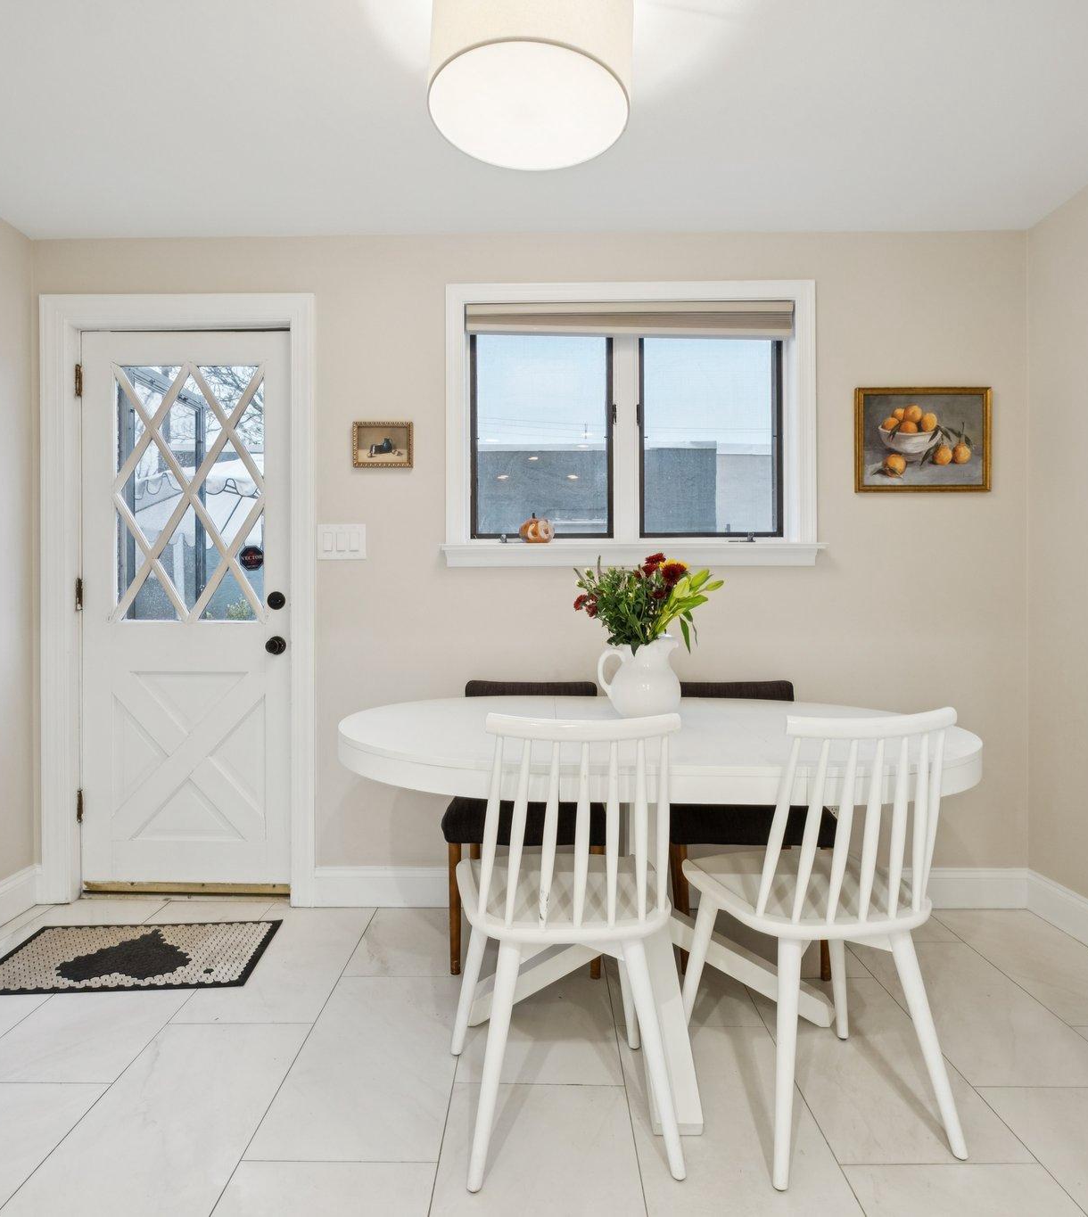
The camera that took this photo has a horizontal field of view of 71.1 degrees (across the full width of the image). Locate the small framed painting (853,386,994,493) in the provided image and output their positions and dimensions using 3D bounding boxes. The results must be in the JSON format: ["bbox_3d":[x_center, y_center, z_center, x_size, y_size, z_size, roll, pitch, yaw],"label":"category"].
[{"bbox_3d":[1.288,-0.571,2.594,0.463,0.361,0.025,0,1,1],"label":"small framed painting"}]

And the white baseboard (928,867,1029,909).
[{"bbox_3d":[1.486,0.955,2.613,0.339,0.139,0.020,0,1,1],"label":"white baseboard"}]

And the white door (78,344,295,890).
[{"bbox_3d":[-1.270,0.014,2.744,0.750,2.021,0.045,0,1,1],"label":"white door"}]

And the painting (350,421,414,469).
[{"bbox_3d":[-0.551,-0.560,2.623,0.208,0.162,0.020,0,1,1],"label":"painting"}]

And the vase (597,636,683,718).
[{"bbox_3d":[0.267,0.190,2.109,0.235,0.222,0.190,0,1,-1],"label":"vase"}]

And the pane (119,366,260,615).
[{"bbox_3d":[-1.262,-0.416,2.737,0.526,0.925,0.032,0,1,1],"label":"pane"}]

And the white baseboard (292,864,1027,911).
[{"bbox_3d":[0.403,0.959,2.629,2.501,0.137,0.020,0,1,1],"label":"white baseboard"}]

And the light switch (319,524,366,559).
[{"bbox_3d":[-0.697,-0.230,2.635,0.167,0.125,0.010,0,1,1],"label":"light switch"}]

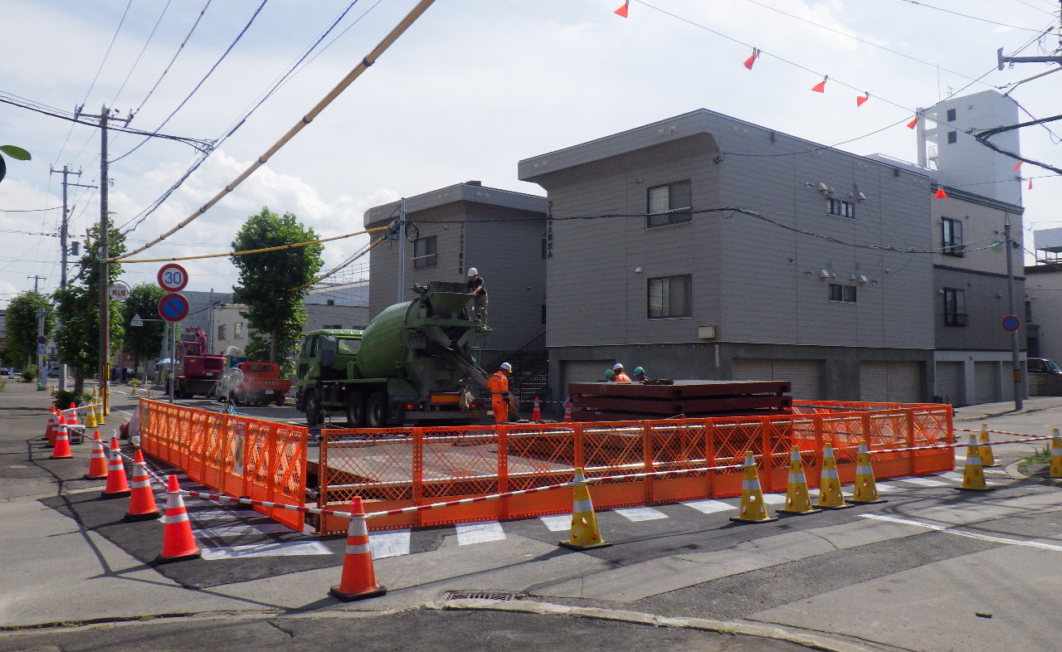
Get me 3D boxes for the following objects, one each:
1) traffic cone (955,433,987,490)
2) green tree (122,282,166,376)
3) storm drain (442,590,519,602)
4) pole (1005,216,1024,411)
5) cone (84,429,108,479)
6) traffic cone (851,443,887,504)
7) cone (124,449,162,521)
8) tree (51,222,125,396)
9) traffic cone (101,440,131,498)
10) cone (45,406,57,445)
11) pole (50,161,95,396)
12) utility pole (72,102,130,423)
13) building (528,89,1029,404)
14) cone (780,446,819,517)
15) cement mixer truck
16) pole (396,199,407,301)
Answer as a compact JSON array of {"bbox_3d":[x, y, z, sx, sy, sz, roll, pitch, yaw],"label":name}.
[{"bbox_3d":[5.760,1.774,11.200,0.380,0.700,0.380,1,-3,-14],"label":"traffic cone"},{"bbox_3d":[-31.021,0.666,69.000,3.800,8.200,3.800,0,-3,0],"label":"green tree"},{"bbox_3d":[-0.359,1.908,6.050,0.510,0.050,0.340,0,-3,0],"label":"storm drain"},{"bbox_3d":[17.313,-0.476,30.800,0.320,6.900,0.320,0,-3,0],"label":"pole"},{"bbox_3d":[-6.418,1.895,12.684,0.370,0.700,0.370,1,-3,-20],"label":"cone"},{"bbox_3d":[3.970,1.729,10.178,0.370,0.700,0.370,-2,-4,35],"label":"traffic cone"},{"bbox_3d":[-4.213,1.688,9.284,0.370,0.700,0.370,1,-3,-20],"label":"cone"},{"bbox_3d":[-16.170,-0.380,31.500,2.650,6.650,2.650,0,-3,0],"label":"tree"},{"bbox_3d":[-5.176,1.736,10.684,0.370,0.700,0.370,1,-3,-20],"label":"traffic cone"},{"bbox_3d":[-9.875,2.008,17.800,0.370,0.700,0.370,2,-3,-30],"label":"cone"},{"bbox_3d":[-25.459,-2.454,47.639,2.100,12.700,0.600,2,-3,-32],"label":"pole"},{"bbox_3d":[-13.975,-2.128,28.242,1.750,10.150,0.500,2,-3,-32],"label":"utility pole"},{"bbox_3d":[11.547,-1.387,36.667,23.747,9.340,8.859,2,-3,-40],"label":"building"},{"bbox_3d":[2.887,1.652,9.284,0.370,0.700,0.370,-2,-4,45],"label":"cone"},{"bbox_3d":[-4.398,0.980,25.632,2.500,3.750,7.900,2,-4,-35],"label":"cement mixer truck"},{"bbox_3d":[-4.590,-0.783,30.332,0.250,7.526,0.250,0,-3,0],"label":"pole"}]

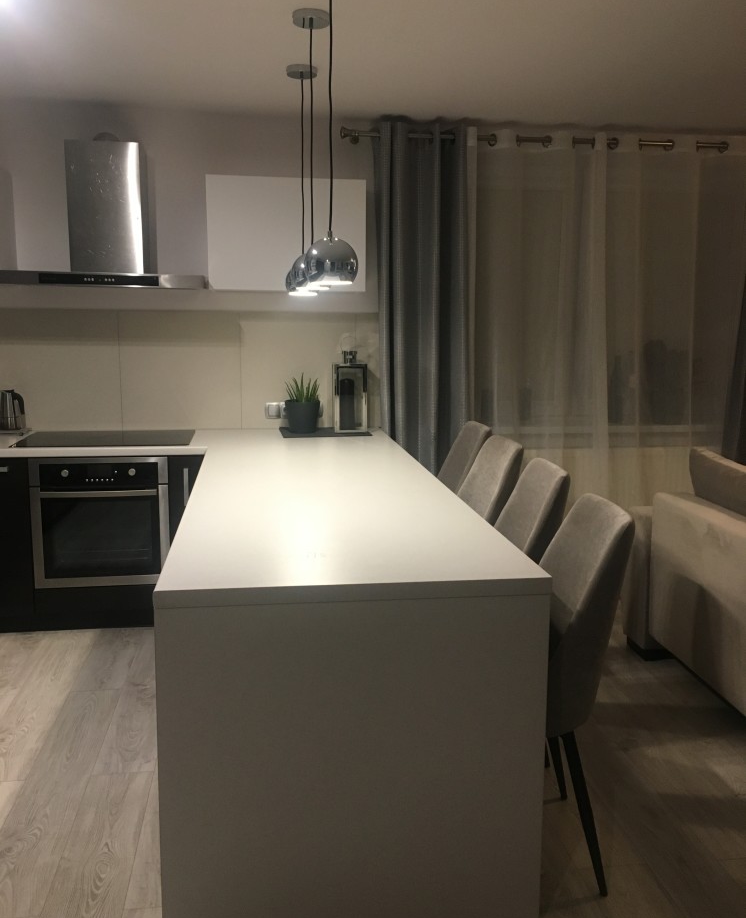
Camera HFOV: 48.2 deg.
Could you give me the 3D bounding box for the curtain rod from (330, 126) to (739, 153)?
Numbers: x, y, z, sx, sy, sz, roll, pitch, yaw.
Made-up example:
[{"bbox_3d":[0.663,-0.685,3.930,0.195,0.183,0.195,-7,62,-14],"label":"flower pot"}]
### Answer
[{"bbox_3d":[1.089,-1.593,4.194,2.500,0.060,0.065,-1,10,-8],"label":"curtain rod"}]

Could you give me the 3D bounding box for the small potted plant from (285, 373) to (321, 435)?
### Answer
[{"bbox_3d":[-0.353,-0.283,4.181,0.178,0.302,0.178,-1,10,-8],"label":"small potted plant"}]

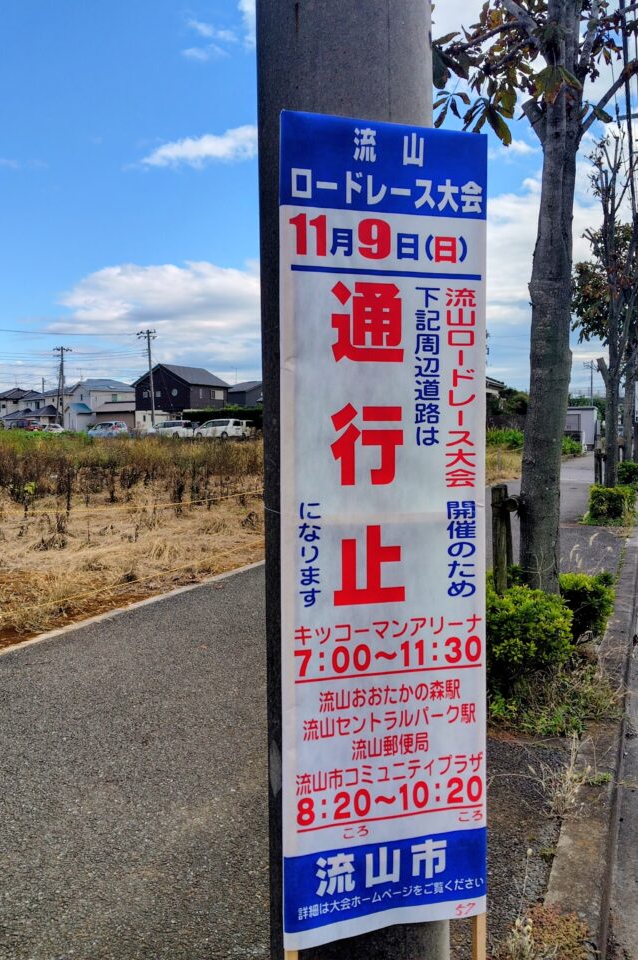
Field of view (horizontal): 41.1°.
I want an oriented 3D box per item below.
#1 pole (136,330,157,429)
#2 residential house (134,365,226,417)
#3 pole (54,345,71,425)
[{"bbox_3d":[-17.412,-9.883,87.667,1.900,11.200,0.500,-1,3,-11],"label":"pole"},{"bbox_3d":[-15.971,-9.017,98.918,8.600,8.200,8.600,1,4,27],"label":"residential house"},{"bbox_3d":[-29.876,-10.121,98.685,1.900,10.600,0.500,-2,4,-16],"label":"pole"}]

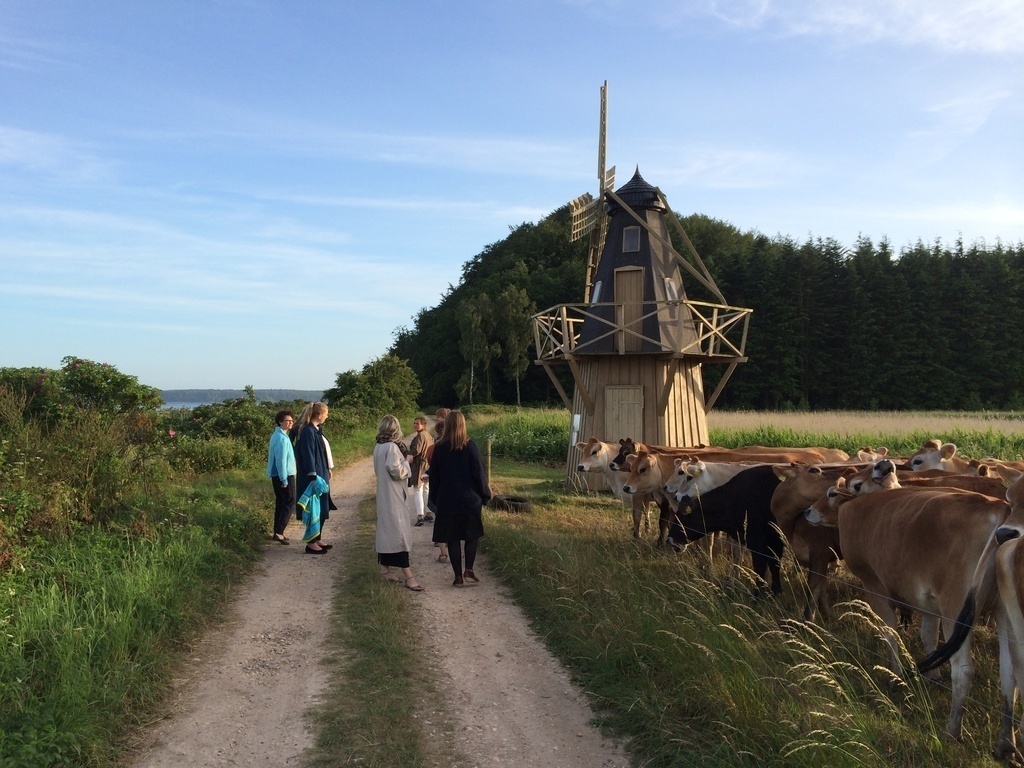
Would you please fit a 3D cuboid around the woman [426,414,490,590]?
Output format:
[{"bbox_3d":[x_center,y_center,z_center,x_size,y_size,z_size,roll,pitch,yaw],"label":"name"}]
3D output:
[{"bbox_3d":[-0.495,1.067,8.414,0.560,1.660,0.420,0,-1,-7],"label":"woman"}]

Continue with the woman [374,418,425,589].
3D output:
[{"bbox_3d":[-1.070,1.081,8.394,0.440,1.630,0.480,1,-1,-35],"label":"woman"}]

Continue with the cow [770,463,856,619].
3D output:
[{"bbox_3d":[2.900,1.260,7.461,1.550,1.240,0.600,0,-1,-20],"label":"cow"}]

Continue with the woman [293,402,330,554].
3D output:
[{"bbox_3d":[-2.310,1.068,10.215,0.440,1.720,0.500,0,-1,-9],"label":"woman"}]

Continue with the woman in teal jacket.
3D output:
[{"bbox_3d":[-2.790,1.118,10.764,0.360,1.640,0.430,0,-1,15],"label":"woman in teal jacket"}]

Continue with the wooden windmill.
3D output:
[{"bbox_3d":[2.620,-1.978,18.471,4.600,8.100,4.500,0,-1,19],"label":"wooden windmill"}]

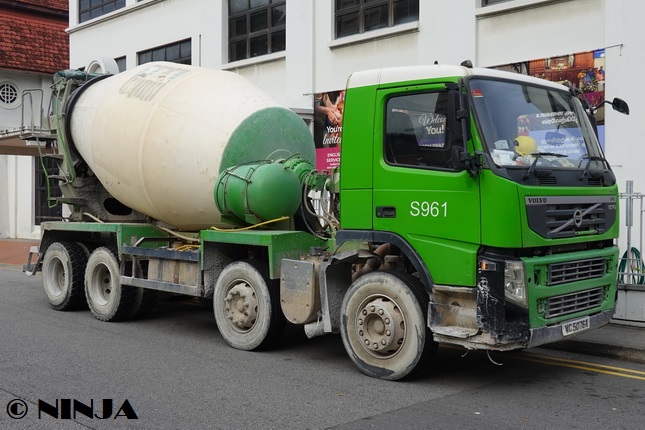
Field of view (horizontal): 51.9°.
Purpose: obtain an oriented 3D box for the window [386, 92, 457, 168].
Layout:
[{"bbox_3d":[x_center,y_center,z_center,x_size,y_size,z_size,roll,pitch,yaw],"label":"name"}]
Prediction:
[{"bbox_3d":[0.876,-0.762,6.007,0.780,0.720,0.060,1,-3,42],"label":"window"}]

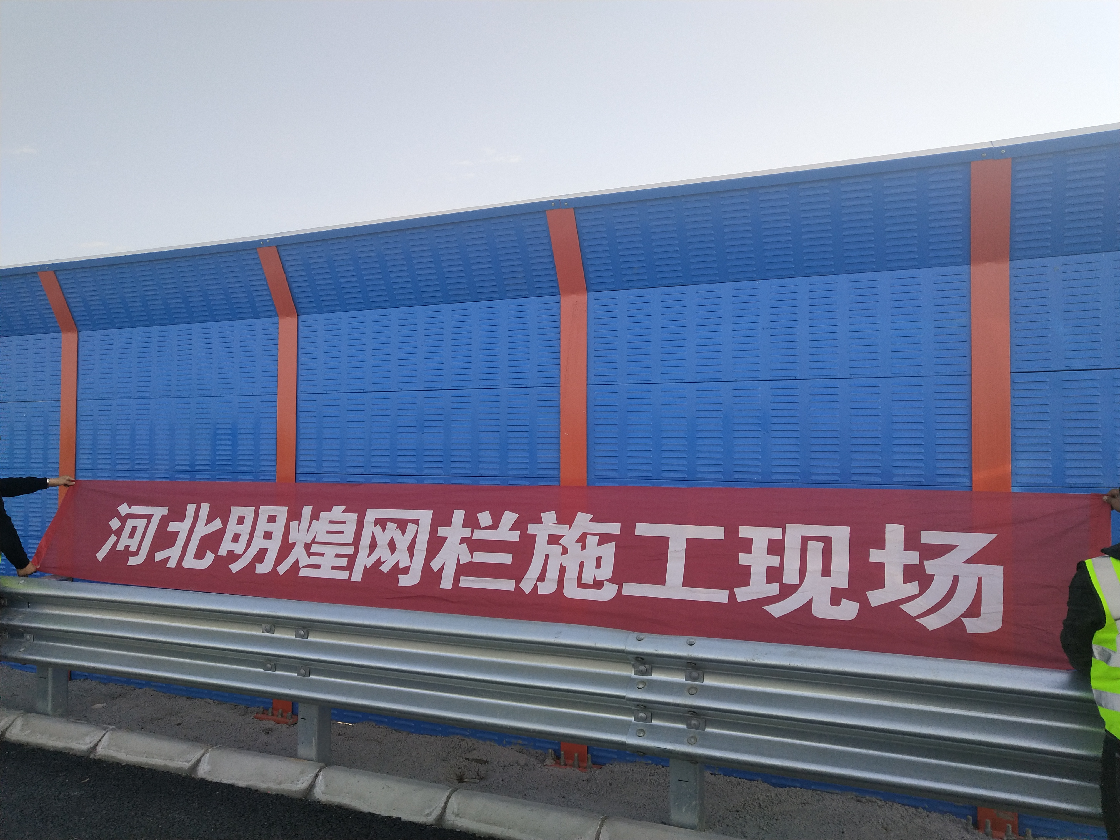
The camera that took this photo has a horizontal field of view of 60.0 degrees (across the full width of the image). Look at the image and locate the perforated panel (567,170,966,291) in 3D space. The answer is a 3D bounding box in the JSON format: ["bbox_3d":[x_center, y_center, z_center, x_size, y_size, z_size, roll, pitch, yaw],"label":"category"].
[{"bbox_3d":[0.943,-0.907,4.616,1.900,0.475,0.080,-1,22,27],"label":"perforated panel"}]

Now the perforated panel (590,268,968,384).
[{"bbox_3d":[0.987,-0.430,4.692,1.900,0.480,0.080,-1,-2,27],"label":"perforated panel"}]

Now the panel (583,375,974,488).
[{"bbox_3d":[0.986,0.055,4.679,1.900,0.480,0.080,-1,-2,27],"label":"panel"}]

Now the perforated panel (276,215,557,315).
[{"bbox_3d":[-0.831,-0.888,5.518,1.900,0.475,0.080,-1,22,27],"label":"perforated panel"}]

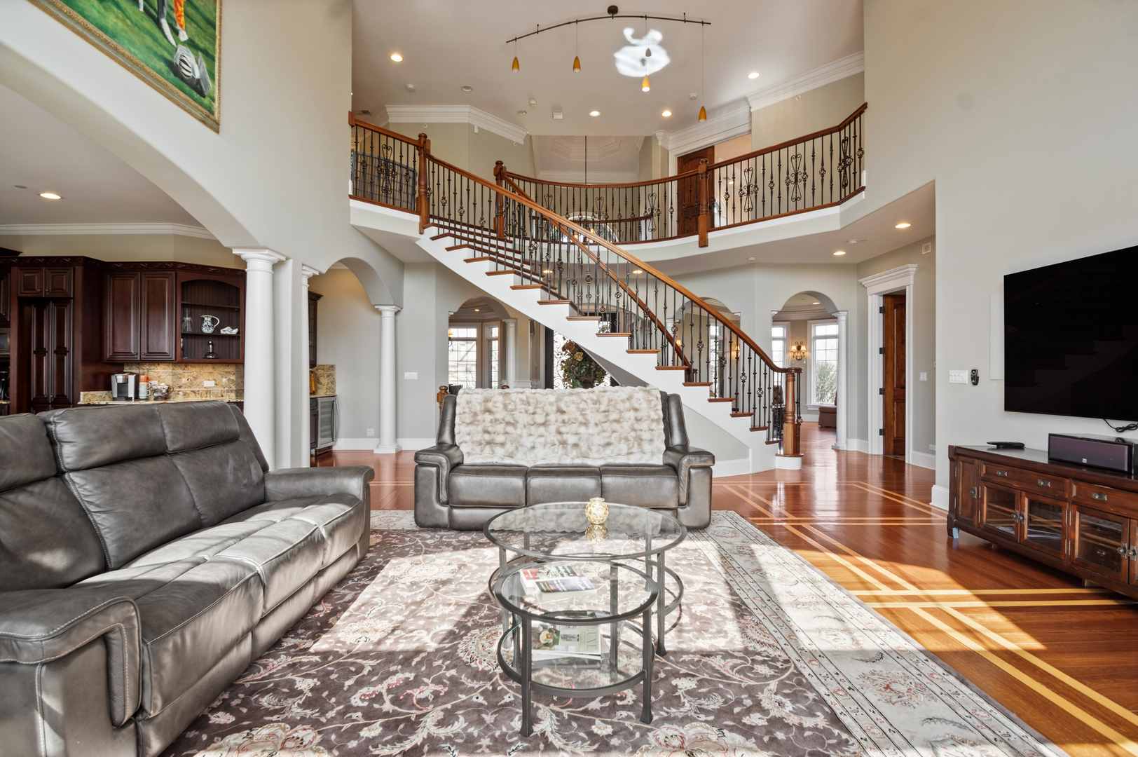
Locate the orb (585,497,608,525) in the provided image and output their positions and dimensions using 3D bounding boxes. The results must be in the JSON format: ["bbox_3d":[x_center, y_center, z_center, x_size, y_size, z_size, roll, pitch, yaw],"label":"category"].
[{"bbox_3d":[0.138,0.662,2.559,0.120,0.130,0.120,0,0,-2],"label":"orb"}]

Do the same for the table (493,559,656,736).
[{"bbox_3d":[0.031,0.959,1.863,0.584,0.382,0.584,0,0,-2],"label":"table"}]

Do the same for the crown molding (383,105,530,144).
[{"bbox_3d":[-1.900,-4.594,8.987,2.564,0.241,0.618,0,0,-22],"label":"crown molding"}]

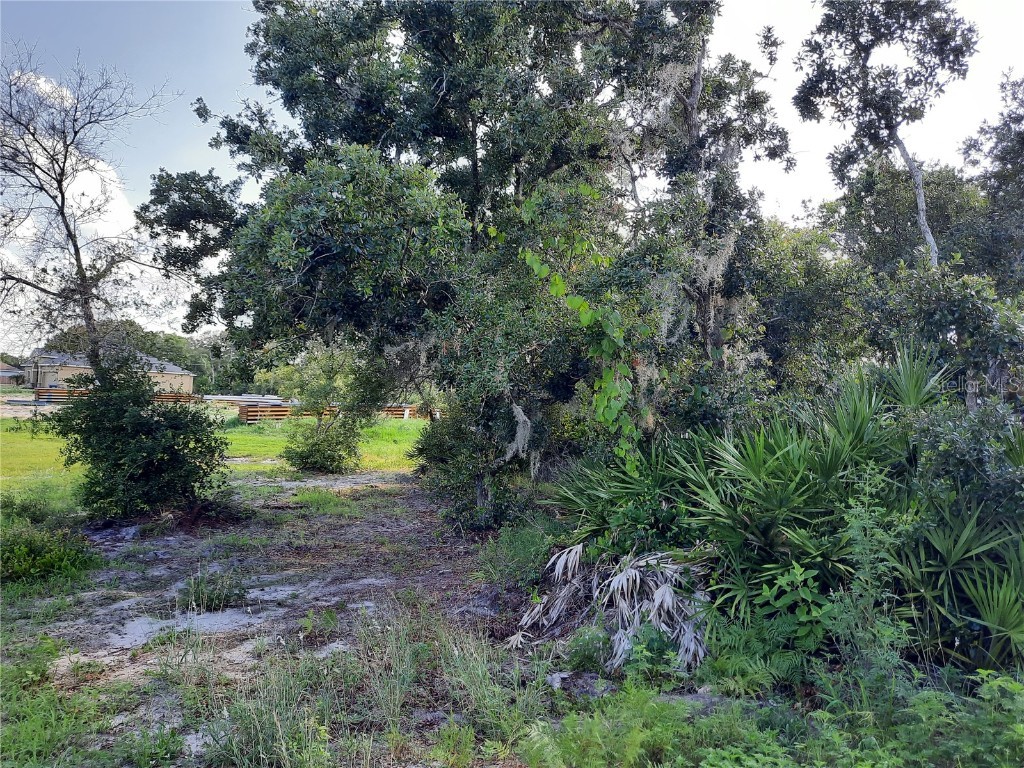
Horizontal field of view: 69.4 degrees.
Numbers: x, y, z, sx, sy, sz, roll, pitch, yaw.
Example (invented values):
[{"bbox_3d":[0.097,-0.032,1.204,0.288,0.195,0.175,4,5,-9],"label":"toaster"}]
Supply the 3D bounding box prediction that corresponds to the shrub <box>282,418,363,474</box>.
[{"bbox_3d":[-4.153,1.256,16.249,1.650,1.200,1.500,3,-2,-14],"label":"shrub"}]

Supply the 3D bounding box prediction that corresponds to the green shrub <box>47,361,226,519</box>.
[{"bbox_3d":[-4.791,0.647,9.658,2.050,1.950,1.850,4,-2,-28],"label":"green shrub"}]

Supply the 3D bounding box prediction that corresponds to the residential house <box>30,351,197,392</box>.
[{"bbox_3d":[-56.021,-1.642,104.207,12.900,5.300,18.200,1,-2,39],"label":"residential house"}]

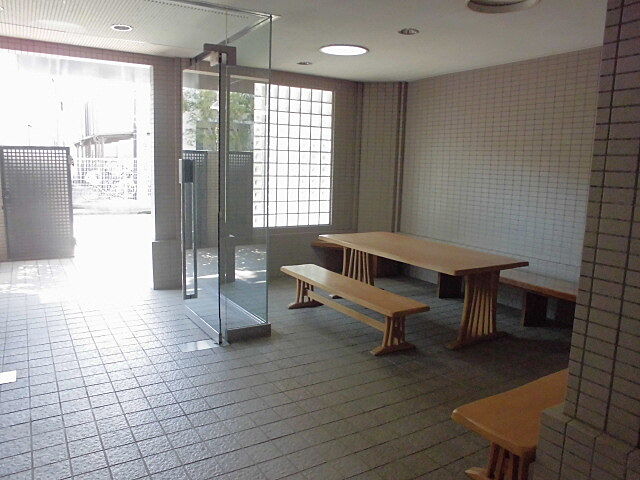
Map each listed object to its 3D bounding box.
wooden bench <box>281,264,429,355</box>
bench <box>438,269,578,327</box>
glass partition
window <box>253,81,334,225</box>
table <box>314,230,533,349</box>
[{"bbox_3d":[0.219,0.581,4.289,0.403,0.383,1.712,-4,10,-32],"label":"wooden bench"},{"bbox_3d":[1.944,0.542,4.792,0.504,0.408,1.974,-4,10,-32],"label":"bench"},{"bbox_3d":[-0.823,-0.510,4.146,0.443,2.523,1.037,-4,10,-32],"label":"glass partition"},{"bbox_3d":[-0.326,-1.022,6.032,1.093,1.712,0.101,-4,10,-32],"label":"window"},{"bbox_3d":[0.860,0.399,4.671,0.866,0.665,1.924,-4,10,-32],"label":"table"}]

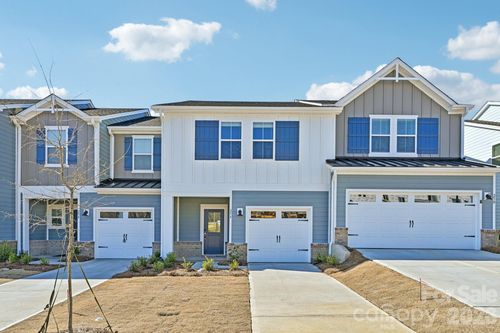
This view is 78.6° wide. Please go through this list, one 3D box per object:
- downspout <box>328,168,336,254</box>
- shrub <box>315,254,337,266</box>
[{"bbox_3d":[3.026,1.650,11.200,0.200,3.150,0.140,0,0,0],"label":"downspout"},{"bbox_3d":[2.707,3.370,10.950,0.780,0.430,0.500,0,0,0],"label":"shrub"}]

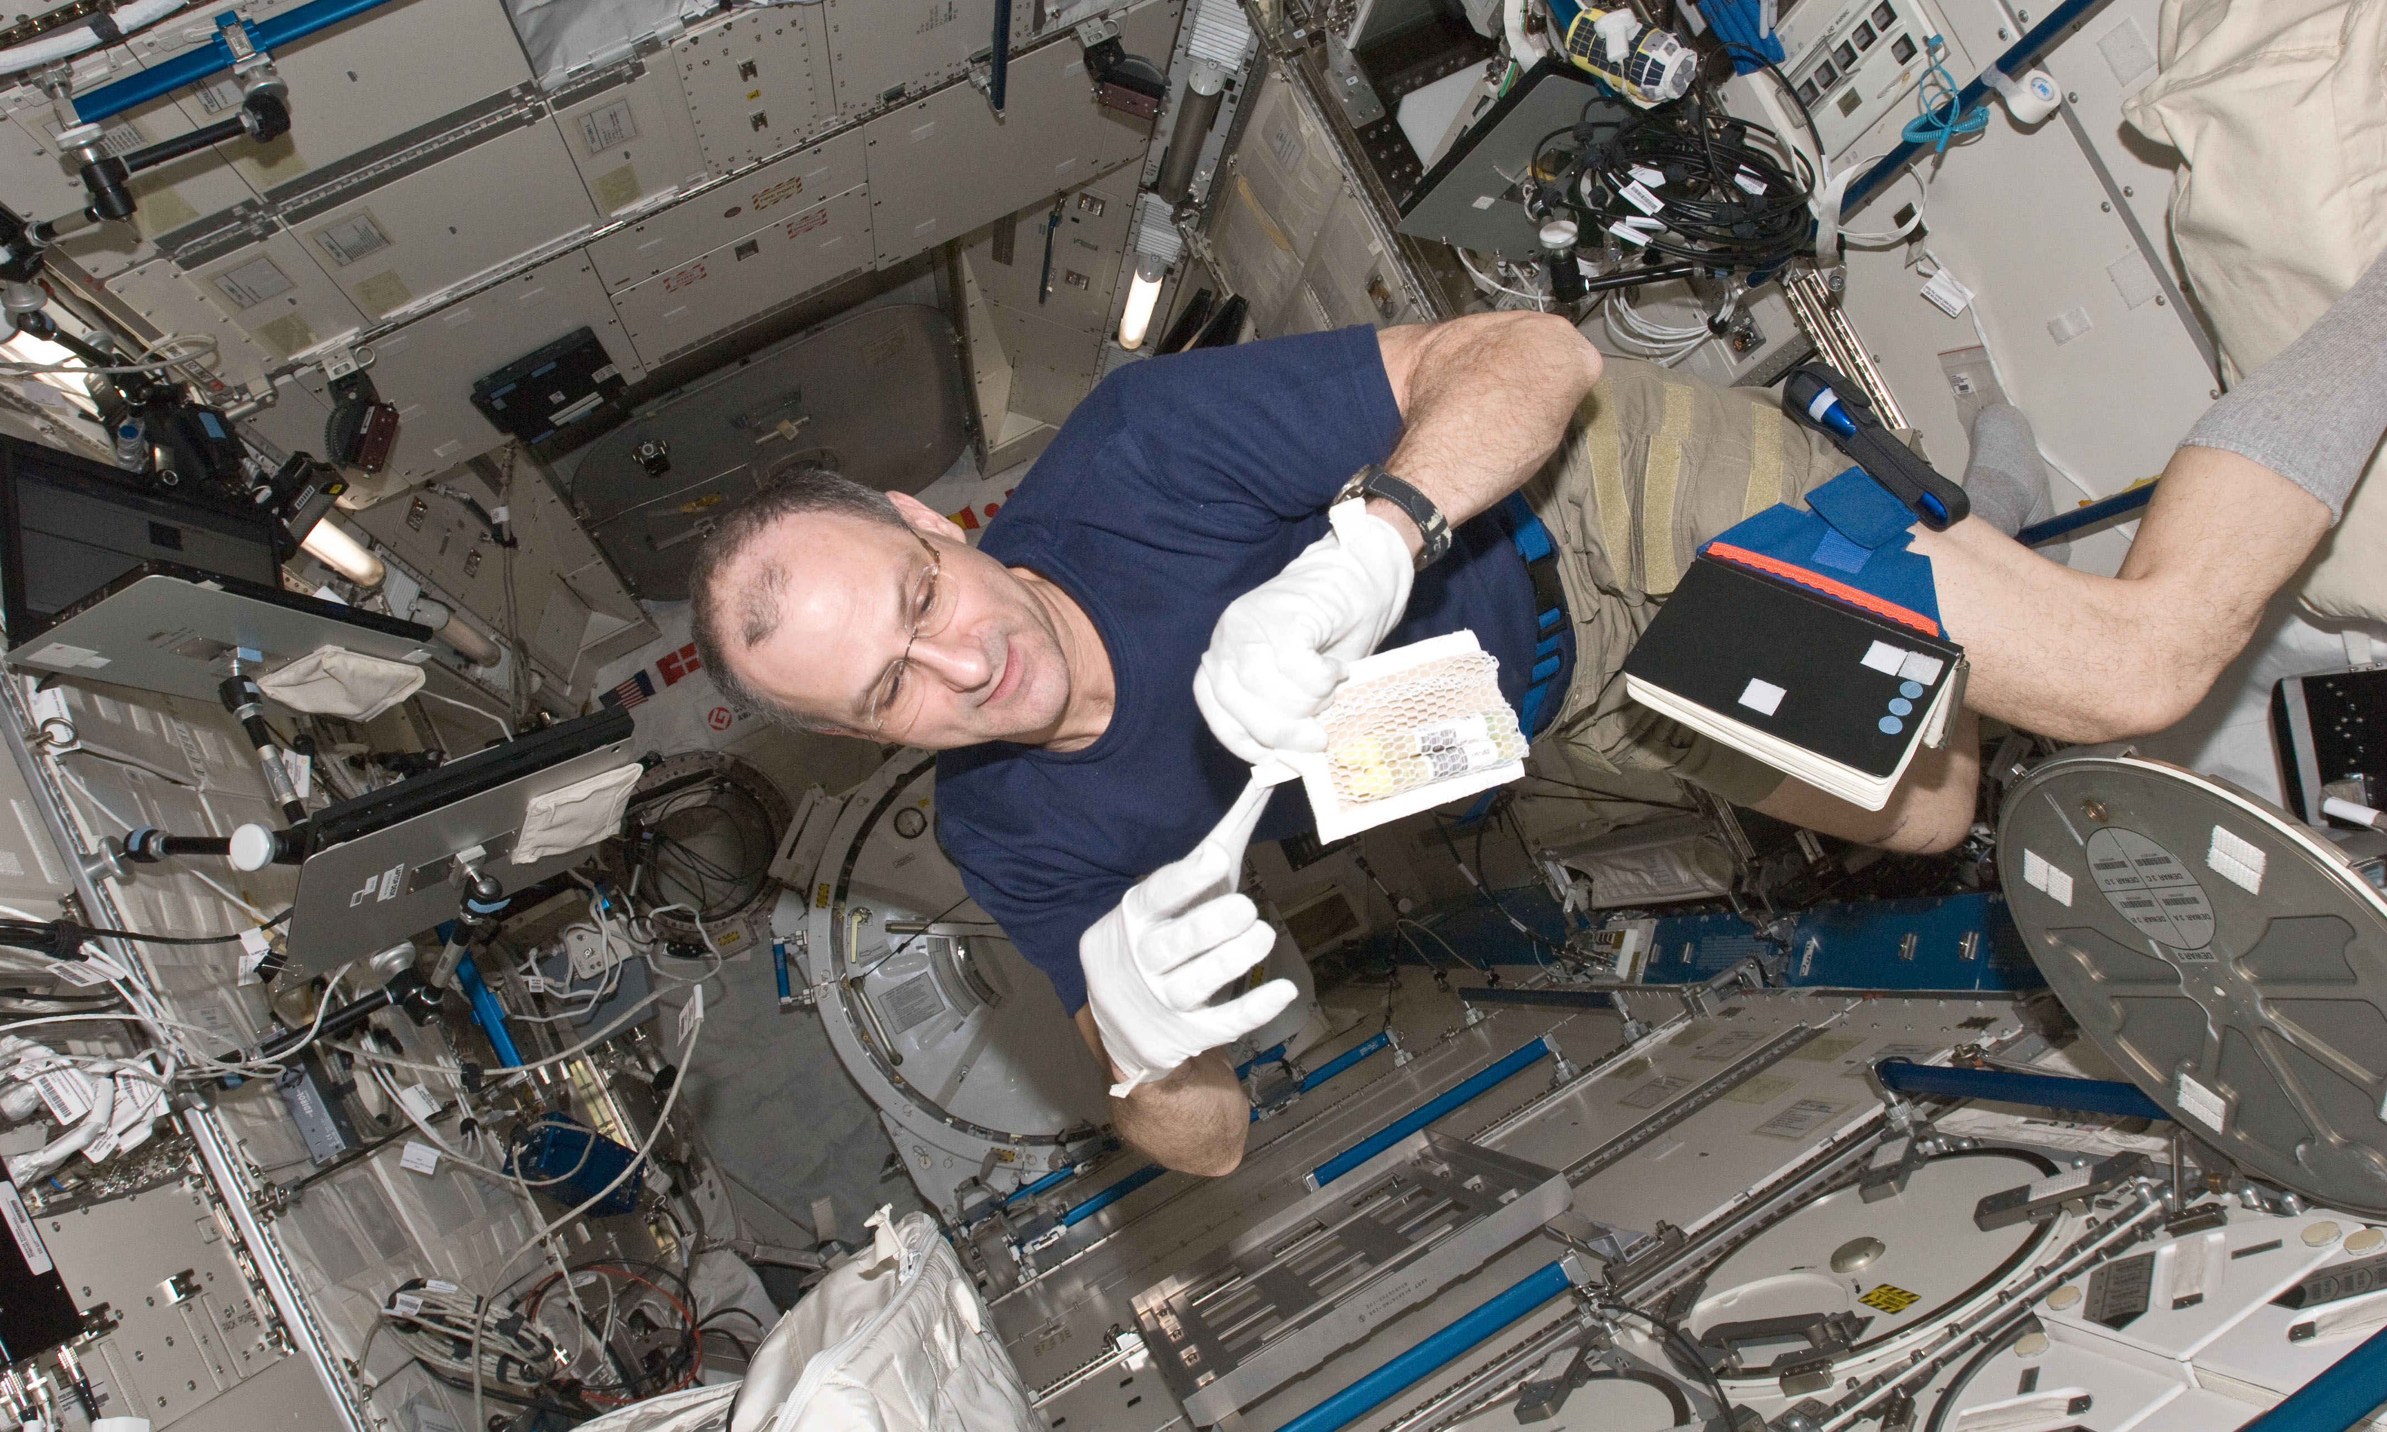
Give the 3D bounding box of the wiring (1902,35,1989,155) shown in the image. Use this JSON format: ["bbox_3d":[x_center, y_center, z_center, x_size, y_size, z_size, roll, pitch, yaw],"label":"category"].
[{"bbox_3d":[0.824,-0.681,1.820,0.085,0.100,0.110,-28,-4,-11],"label":"wiring"}]

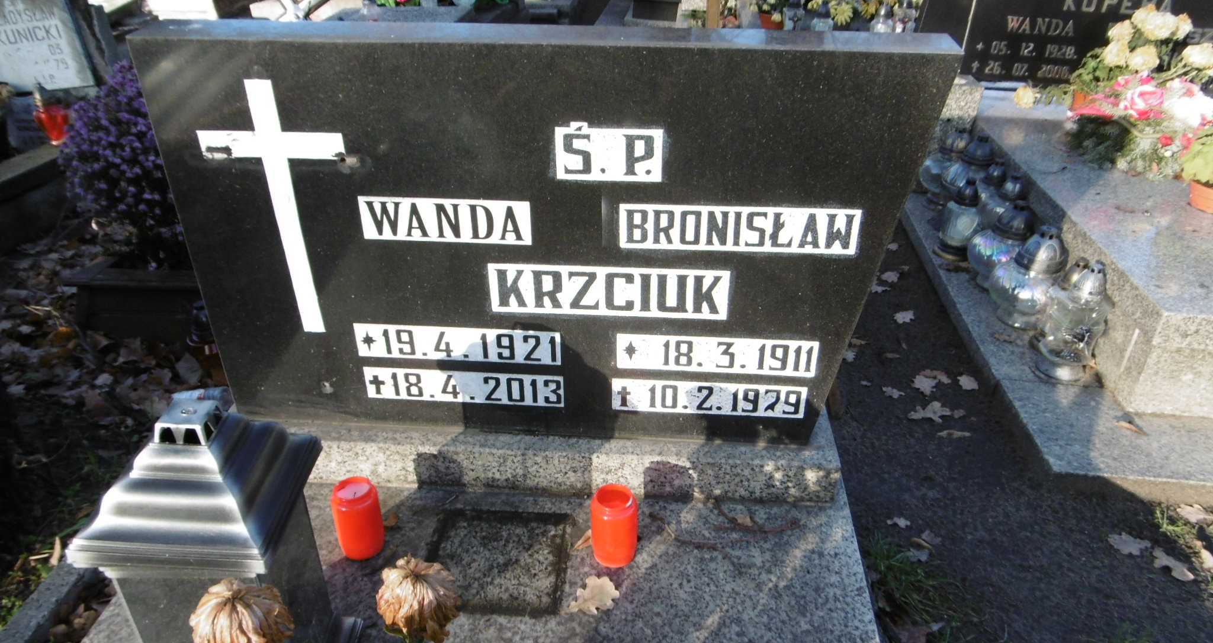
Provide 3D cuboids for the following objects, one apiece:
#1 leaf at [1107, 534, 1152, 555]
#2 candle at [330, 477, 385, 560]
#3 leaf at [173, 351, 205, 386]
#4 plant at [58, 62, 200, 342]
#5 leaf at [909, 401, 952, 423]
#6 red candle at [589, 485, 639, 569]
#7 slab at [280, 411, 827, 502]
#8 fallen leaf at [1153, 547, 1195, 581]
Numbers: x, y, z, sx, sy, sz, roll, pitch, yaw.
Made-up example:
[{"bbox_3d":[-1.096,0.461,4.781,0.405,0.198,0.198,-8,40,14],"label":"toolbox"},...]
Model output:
[{"bbox_3d":[0.960,0.401,1.534,0.068,0.018,0.053,9,33,14],"label":"leaf"},{"bbox_3d":[-0.364,0.289,1.236,0.066,0.114,0.066,2,32,4],"label":"candle"},{"bbox_3d":[-0.971,0.120,1.952,0.072,0.018,0.090,2,72,4],"label":"leaf"},{"bbox_3d":[-1.071,-0.303,2.062,0.490,0.660,0.403,2,32,4],"label":"plant"},{"bbox_3d":[0.716,0.204,1.844,0.096,0.025,0.056,-19,36,-29],"label":"leaf"},{"bbox_3d":[0.012,0.297,1.221,0.066,0.114,0.066,2,32,4],"label":"red candle"},{"bbox_3d":[-0.140,0.190,1.423,1.013,0.080,0.187,2,32,4],"label":"slab"},{"bbox_3d":[0.987,0.427,1.473,0.048,0.020,0.075,-17,35,-26],"label":"fallen leaf"}]

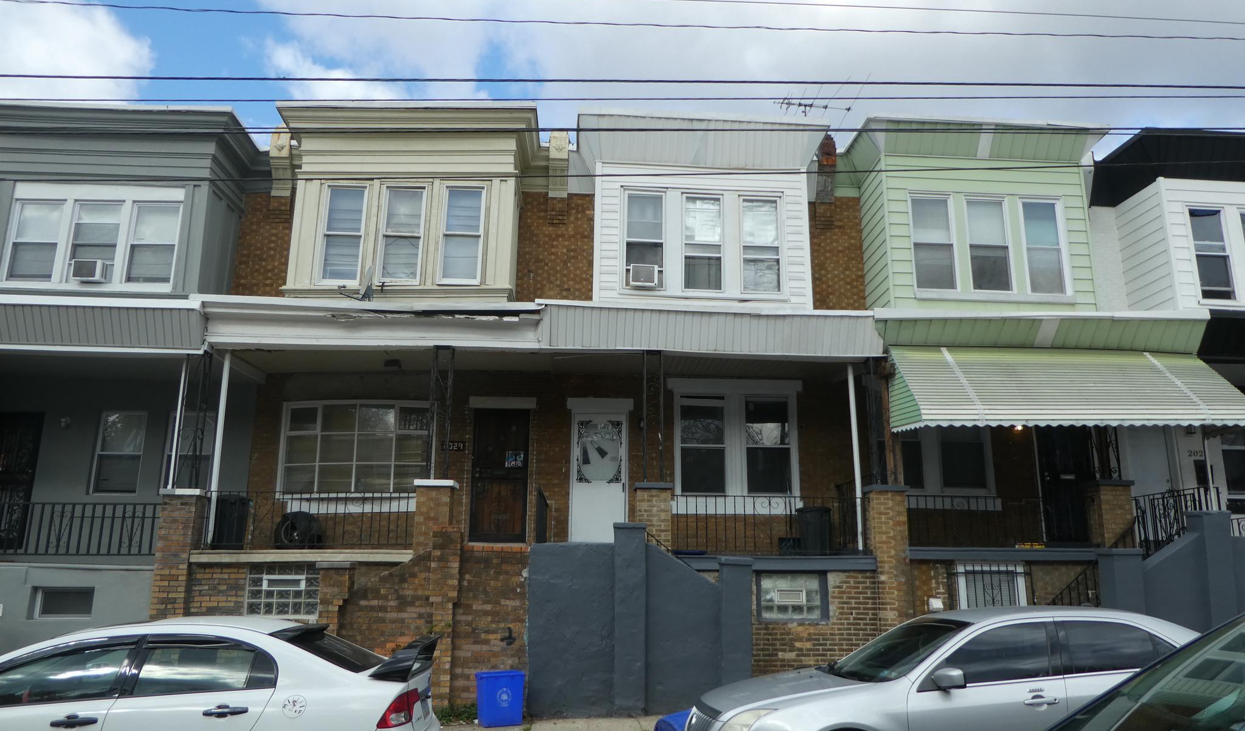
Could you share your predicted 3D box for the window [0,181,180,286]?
[{"bbox_3d":[-7.755,-1.893,12.675,2.409,1.603,0.160,1,-13,-4],"label":"window"}]

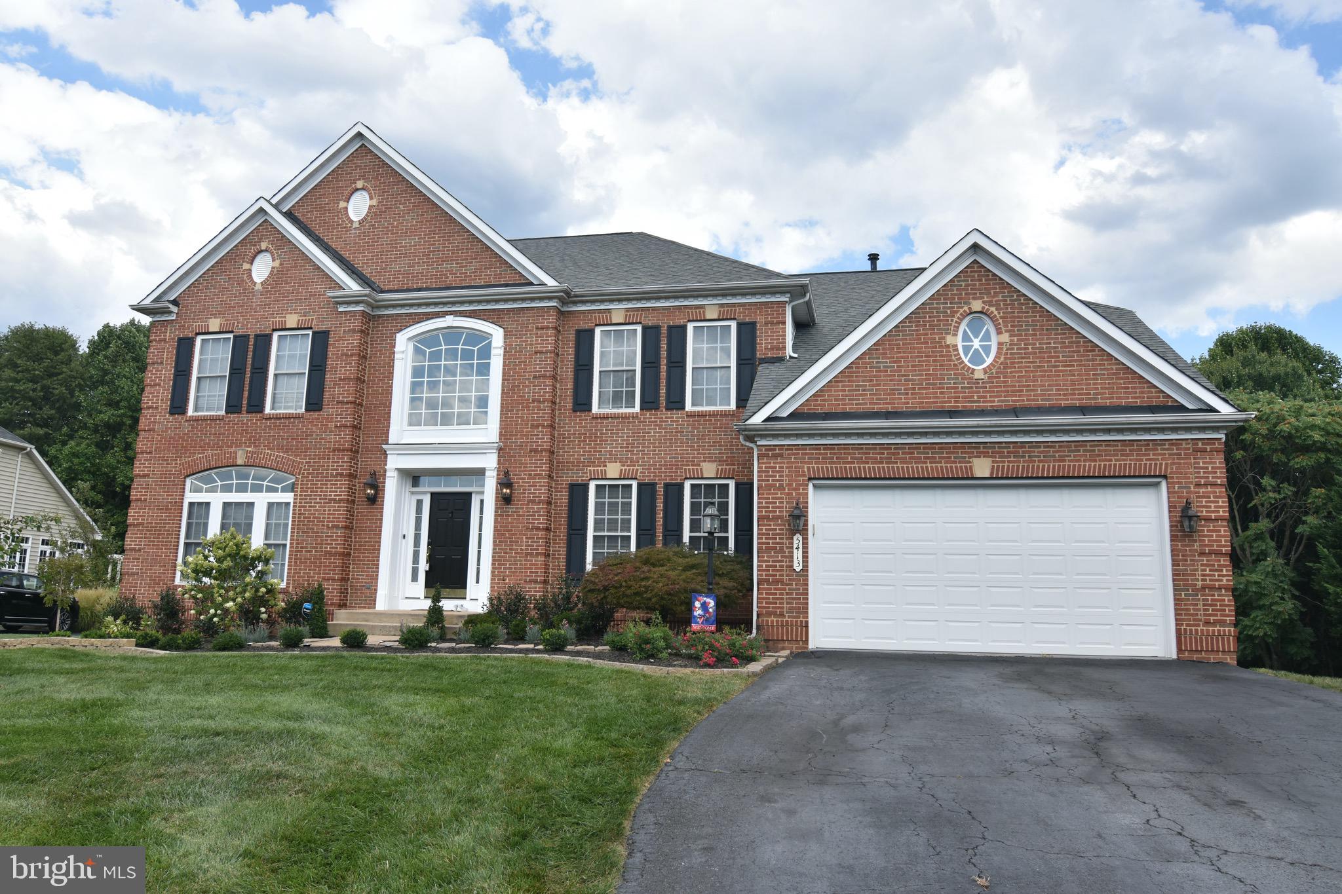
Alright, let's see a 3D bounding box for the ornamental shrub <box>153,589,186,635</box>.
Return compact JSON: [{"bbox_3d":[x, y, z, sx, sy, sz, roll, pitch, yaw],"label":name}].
[{"bbox_3d":[-8.918,2.923,15.915,0.480,0.815,0.480,-1,-10,11],"label":"ornamental shrub"}]

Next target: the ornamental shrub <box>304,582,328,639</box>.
[{"bbox_3d":[-5.802,2.676,14.646,0.367,0.911,0.367,-1,-9,10],"label":"ornamental shrub"}]

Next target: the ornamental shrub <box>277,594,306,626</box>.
[{"bbox_3d":[-6.687,2.936,15.828,0.471,0.647,0.471,-1,-10,11],"label":"ornamental shrub"}]

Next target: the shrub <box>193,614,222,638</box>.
[{"bbox_3d":[-7.699,2.985,14.845,0.432,0.392,0.432,-1,-9,10],"label":"shrub"}]

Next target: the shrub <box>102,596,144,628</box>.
[{"bbox_3d":[-10.105,3.078,16.539,0.676,0.618,0.608,-1,-10,11],"label":"shrub"}]

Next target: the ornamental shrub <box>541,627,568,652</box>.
[{"bbox_3d":[-1.705,2.802,13.011,0.389,0.335,0.389,-1,-10,11],"label":"ornamental shrub"}]

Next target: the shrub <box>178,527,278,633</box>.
[{"bbox_3d":[-7.833,2.401,15.998,1.582,1.854,1.424,-1,-10,11],"label":"shrub"}]

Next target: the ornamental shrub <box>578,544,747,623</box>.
[{"bbox_3d":[-0.118,2.351,14.676,2.735,1.426,2.350,-1,-9,10],"label":"ornamental shrub"}]

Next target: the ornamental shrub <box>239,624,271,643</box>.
[{"bbox_3d":[-6.573,2.956,14.126,0.465,0.308,0.465,-1,-9,10],"label":"ornamental shrub"}]

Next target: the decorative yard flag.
[{"bbox_3d":[0.413,2.077,11.194,0.305,0.466,0.030,-1,-10,11],"label":"decorative yard flag"}]

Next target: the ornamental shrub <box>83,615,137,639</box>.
[{"bbox_3d":[-9.192,2.939,14.621,0.843,0.369,0.548,-1,-10,11],"label":"ornamental shrub"}]

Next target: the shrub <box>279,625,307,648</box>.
[{"bbox_3d":[-5.666,2.845,13.410,0.376,0.338,0.376,-1,-9,10],"label":"shrub"}]

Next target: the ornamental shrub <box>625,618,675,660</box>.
[{"bbox_3d":[-0.278,2.600,12.092,0.680,0.569,0.680,1,-9,0],"label":"ornamental shrub"}]

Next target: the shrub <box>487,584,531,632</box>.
[{"bbox_3d":[-2.791,2.815,15.354,0.726,0.903,0.726,-1,-9,10],"label":"shrub"}]

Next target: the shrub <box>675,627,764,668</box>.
[{"bbox_3d":[0.618,2.558,11.533,1.099,0.443,0.824,-1,-10,11],"label":"shrub"}]

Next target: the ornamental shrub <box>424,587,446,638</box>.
[{"bbox_3d":[-3.823,2.692,14.521,0.328,0.861,0.328,-1,-10,11],"label":"ornamental shrub"}]

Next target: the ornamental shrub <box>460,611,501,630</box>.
[{"bbox_3d":[-3.024,2.832,14.210,0.586,0.425,0.586,-1,-9,10],"label":"ornamental shrub"}]

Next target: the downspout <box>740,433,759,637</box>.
[{"bbox_3d":[1.209,1.317,13.862,0.293,3.180,0.120,-1,-10,11],"label":"downspout"}]

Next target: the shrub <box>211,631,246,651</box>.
[{"bbox_3d":[-6.478,2.841,13.098,0.454,0.300,0.454,-1,-9,10],"label":"shrub"}]

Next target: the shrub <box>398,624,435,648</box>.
[{"bbox_3d":[-3.712,2.779,13.059,0.501,0.344,0.501,-1,-9,10],"label":"shrub"}]

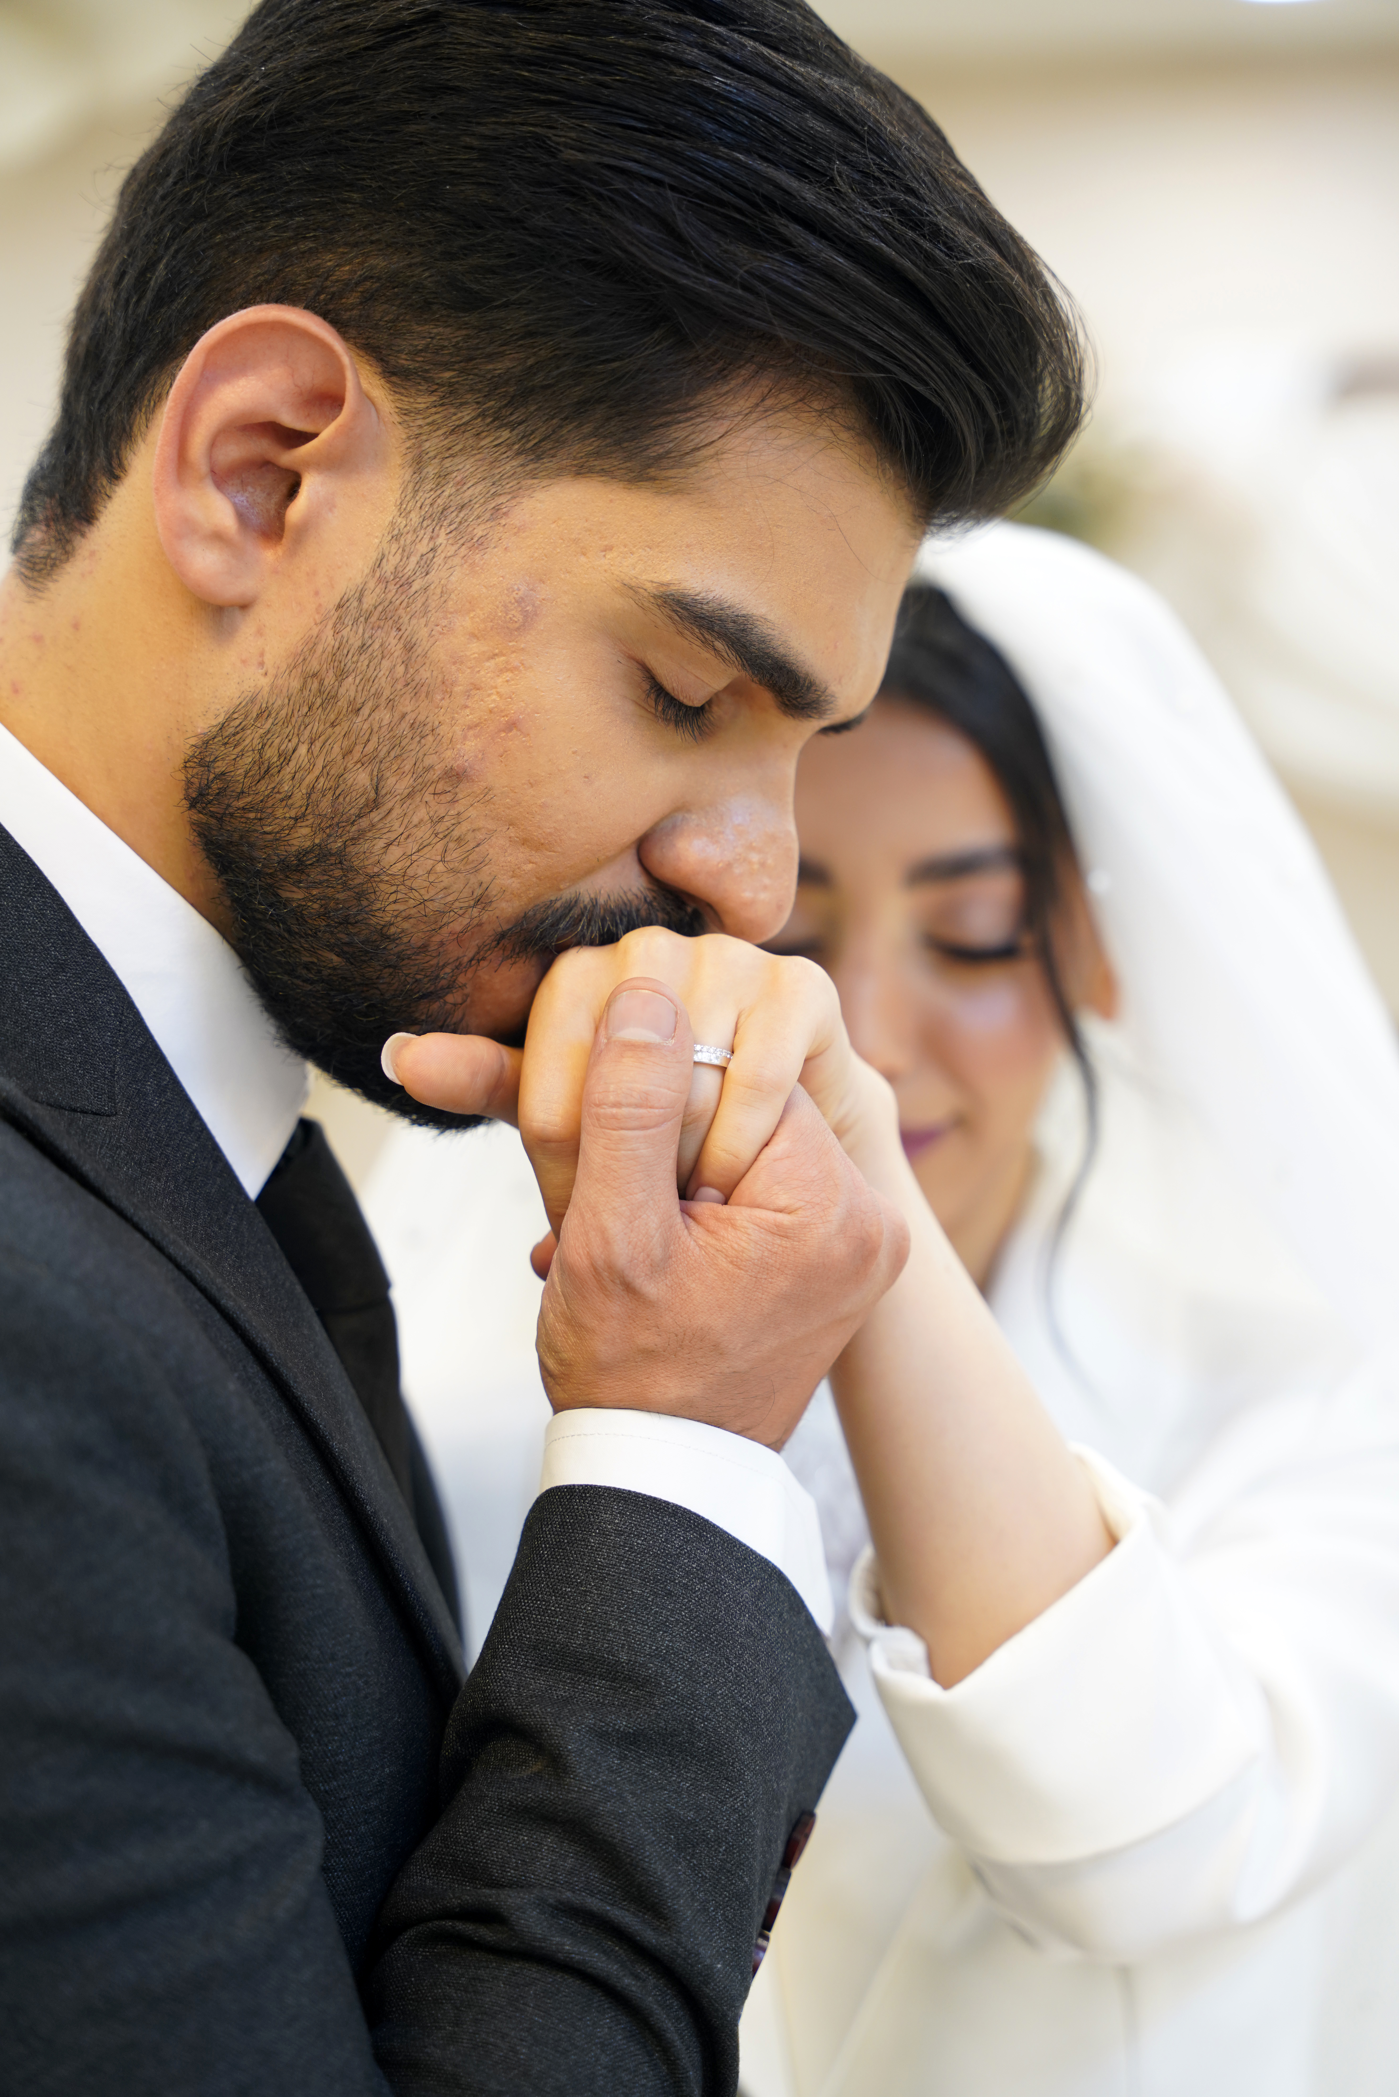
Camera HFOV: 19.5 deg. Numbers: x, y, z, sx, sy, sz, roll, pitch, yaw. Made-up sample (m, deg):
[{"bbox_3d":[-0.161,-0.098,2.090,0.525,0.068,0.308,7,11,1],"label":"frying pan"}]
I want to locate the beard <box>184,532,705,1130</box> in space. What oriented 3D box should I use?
[{"bbox_3d":[-0.044,-0.042,0.919,0.098,0.110,0.140,42,11,19],"label":"beard"}]

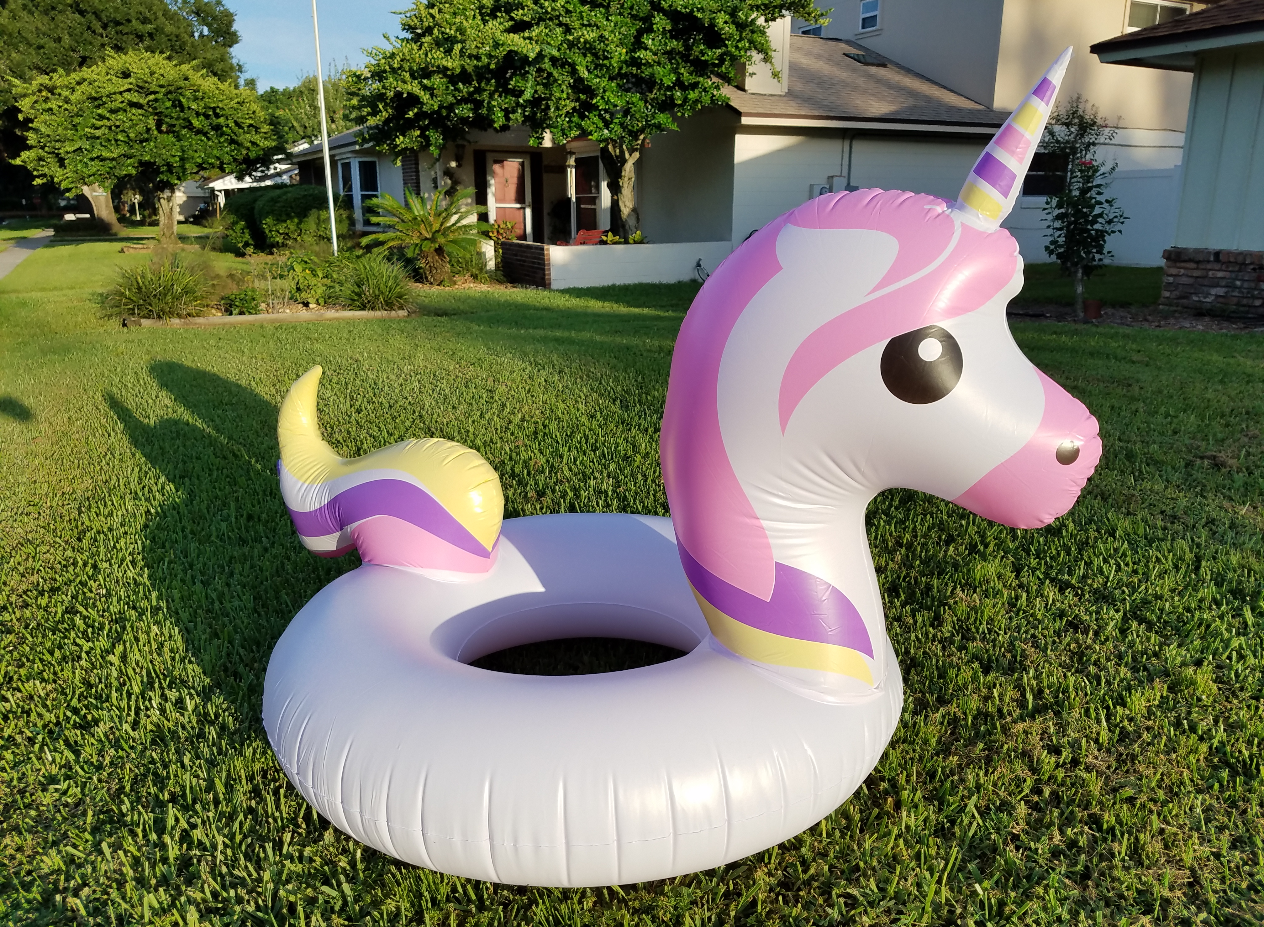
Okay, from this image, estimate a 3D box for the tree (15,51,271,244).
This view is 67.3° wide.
[{"bbox_3d":[-12.722,-8.166,24.724,5.979,4.766,6.000,-7,17,-25],"label":"tree"}]

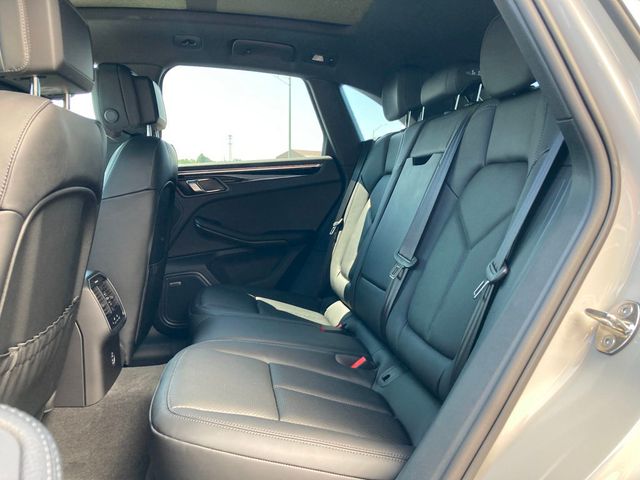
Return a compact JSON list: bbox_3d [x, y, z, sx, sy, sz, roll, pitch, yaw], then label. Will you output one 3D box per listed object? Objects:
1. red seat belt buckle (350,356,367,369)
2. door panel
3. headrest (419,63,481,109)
[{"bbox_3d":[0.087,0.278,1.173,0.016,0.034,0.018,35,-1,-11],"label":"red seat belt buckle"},{"bbox_3d":[-0.261,0.015,1.918,0.730,0.660,0.110,0,6,-10],"label":"door panel"},{"bbox_3d":[0.336,-0.392,1.284,0.115,0.105,0.225,5,5,-10],"label":"headrest"}]

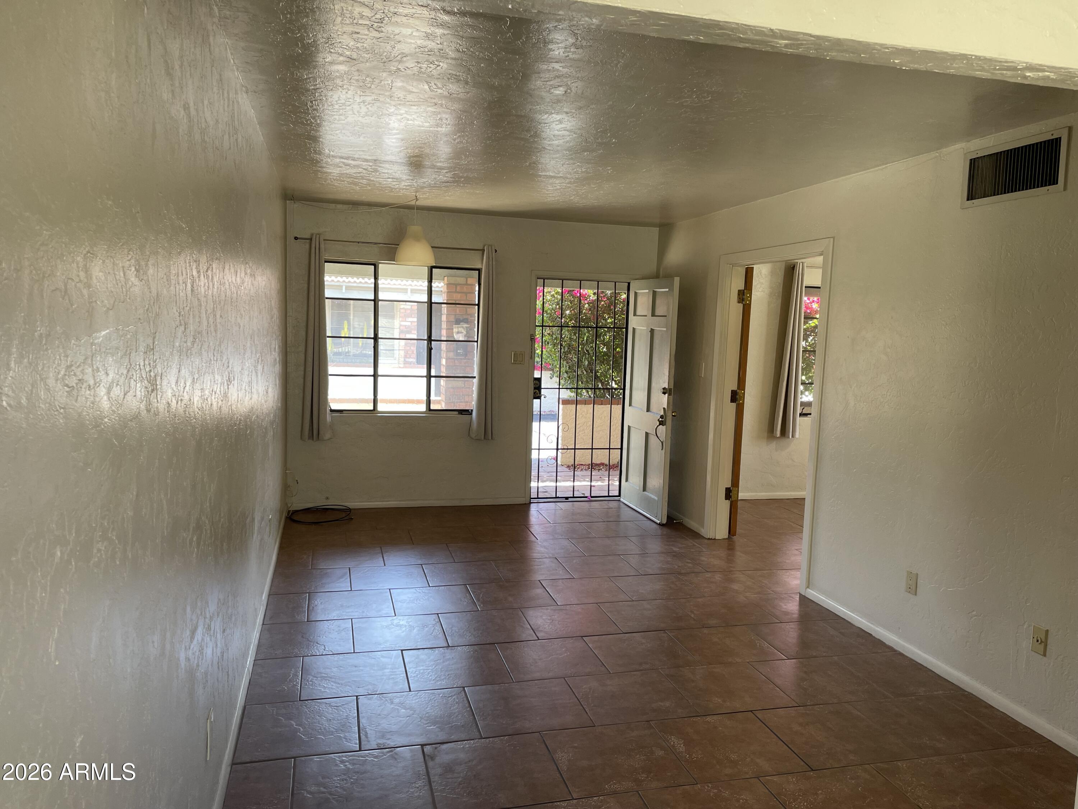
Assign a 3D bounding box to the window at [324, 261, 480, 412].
[{"bbox_3d":[-1.137,-0.545,6.833,1.319,1.246,0.120,0,6,-15],"label":"window"}]

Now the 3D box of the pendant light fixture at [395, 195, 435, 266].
[{"bbox_3d":[-0.886,-1.253,5.816,0.287,0.507,0.287,0,6,-15],"label":"pendant light fixture"}]

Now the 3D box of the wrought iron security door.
[{"bbox_3d":[0.359,-0.108,7.268,0.864,1.976,0.130,0,6,-15],"label":"wrought iron security door"}]

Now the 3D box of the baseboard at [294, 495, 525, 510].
[{"bbox_3d":[-1.087,0.848,6.942,2.040,0.058,0.016,0,6,-15],"label":"baseboard"}]

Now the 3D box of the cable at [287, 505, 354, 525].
[{"bbox_3d":[-1.743,0.881,6.463,0.496,0.040,0.520,0,6,-15],"label":"cable"}]

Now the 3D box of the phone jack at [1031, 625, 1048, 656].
[{"bbox_3d":[2.052,0.968,3.325,0.013,0.114,0.072,0,6,-15],"label":"phone jack"}]

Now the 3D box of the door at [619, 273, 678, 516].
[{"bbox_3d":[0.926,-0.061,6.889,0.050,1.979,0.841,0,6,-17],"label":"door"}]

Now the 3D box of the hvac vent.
[{"bbox_3d":[2.027,-0.998,3.470,0.024,0.250,0.544,0,6,-15],"label":"hvac vent"}]

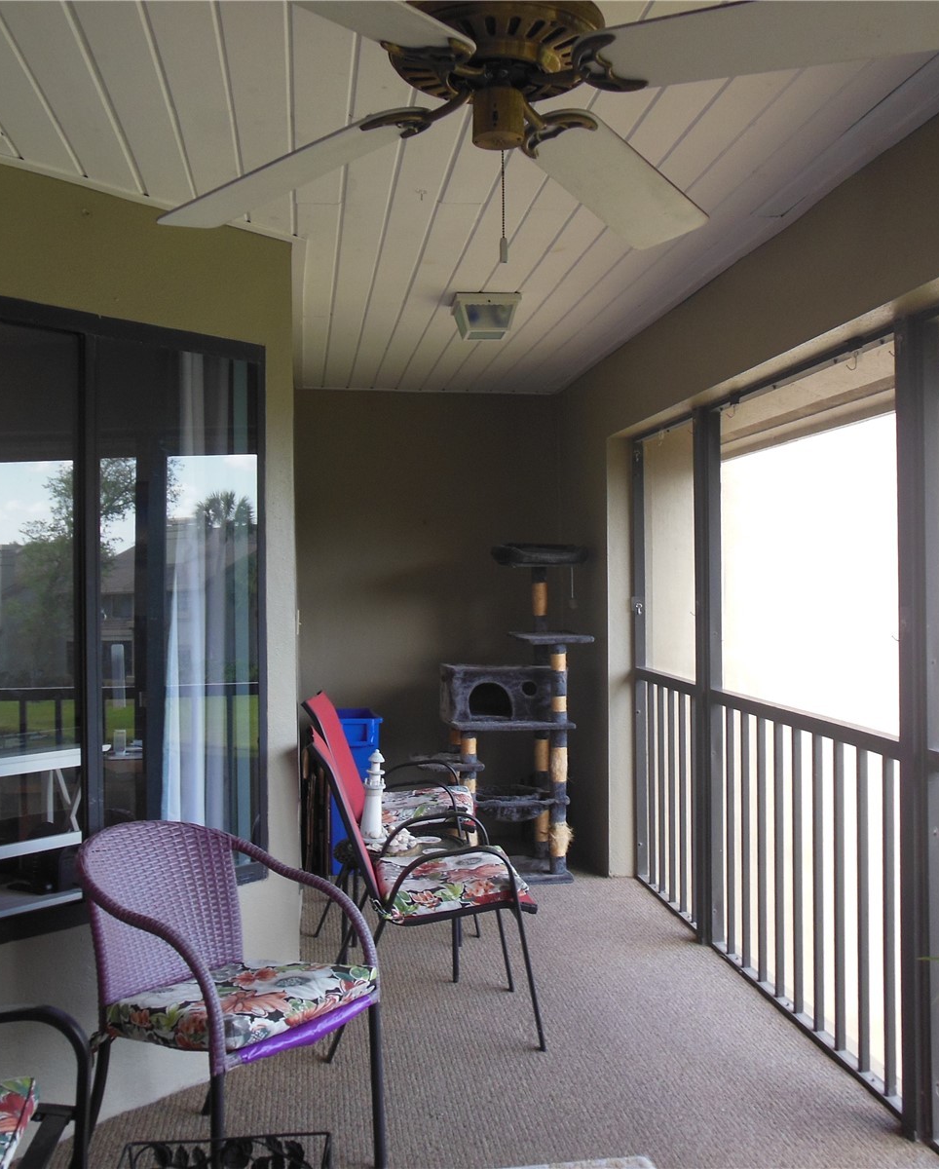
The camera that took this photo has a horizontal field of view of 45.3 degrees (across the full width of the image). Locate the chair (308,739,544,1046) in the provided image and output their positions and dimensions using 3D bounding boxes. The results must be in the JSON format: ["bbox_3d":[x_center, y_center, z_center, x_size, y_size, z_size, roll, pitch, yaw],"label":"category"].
[{"bbox_3d":[-0.156,0.919,3.534,0.700,0.925,0.530,0,0,-8],"label":"chair"}]

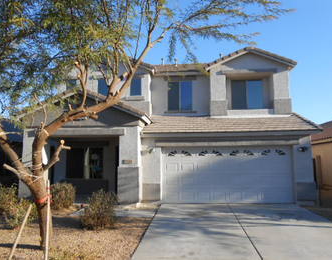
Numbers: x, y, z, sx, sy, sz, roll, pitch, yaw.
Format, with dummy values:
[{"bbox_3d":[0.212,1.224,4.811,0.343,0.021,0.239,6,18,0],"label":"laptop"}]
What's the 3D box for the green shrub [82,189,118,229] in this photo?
[{"bbox_3d":[-1.805,2.147,7.059,0.940,1.020,0.920,-1,-6,4],"label":"green shrub"}]

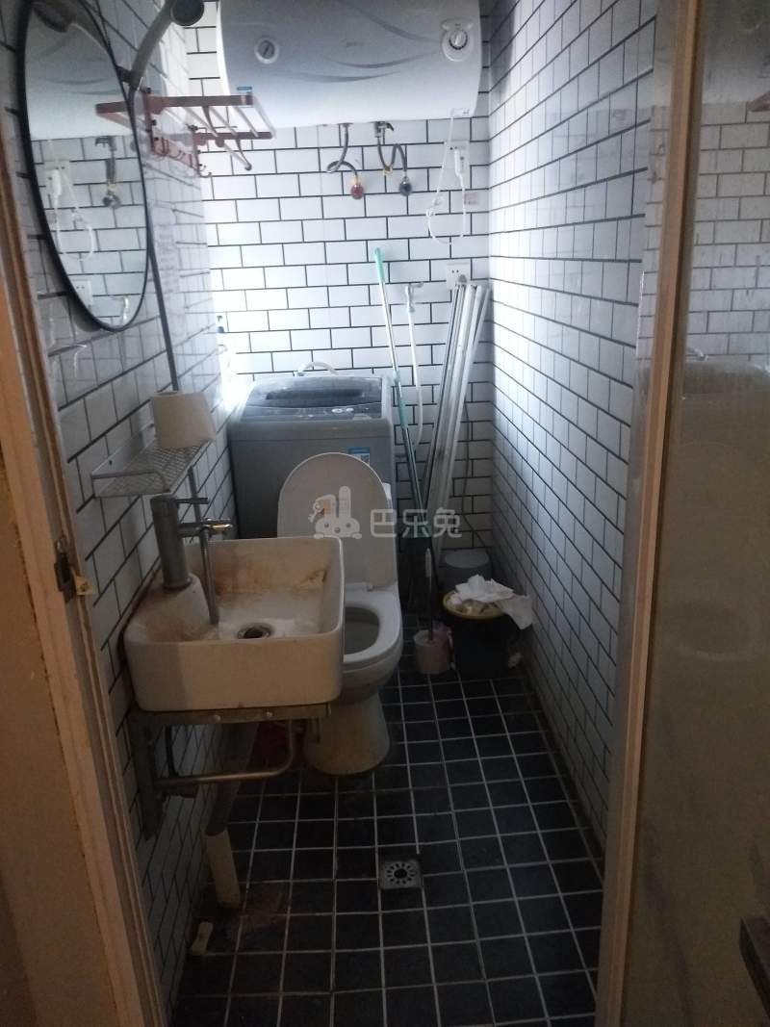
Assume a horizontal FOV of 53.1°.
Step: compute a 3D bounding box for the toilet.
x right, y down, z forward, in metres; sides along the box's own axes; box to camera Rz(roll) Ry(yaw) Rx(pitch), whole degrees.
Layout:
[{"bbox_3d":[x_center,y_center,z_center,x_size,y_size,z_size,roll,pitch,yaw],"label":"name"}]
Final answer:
[{"bbox_3d":[-0.132,0.268,2.221,0.362,0.816,0.670,-3,19,-2],"label":"toilet"}]

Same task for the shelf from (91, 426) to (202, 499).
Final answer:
[{"bbox_3d":[-0.402,-0.109,1.387,0.121,0.037,0.405,-3,19,-2],"label":"shelf"}]

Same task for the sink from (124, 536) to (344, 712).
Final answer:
[{"bbox_3d":[-0.263,0.204,1.525,0.369,0.148,0.453,-3,19,-2],"label":"sink"}]

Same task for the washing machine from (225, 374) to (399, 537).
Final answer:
[{"bbox_3d":[-0.225,0.006,2.822,0.532,0.931,0.524,-3,19,-2],"label":"washing machine"}]

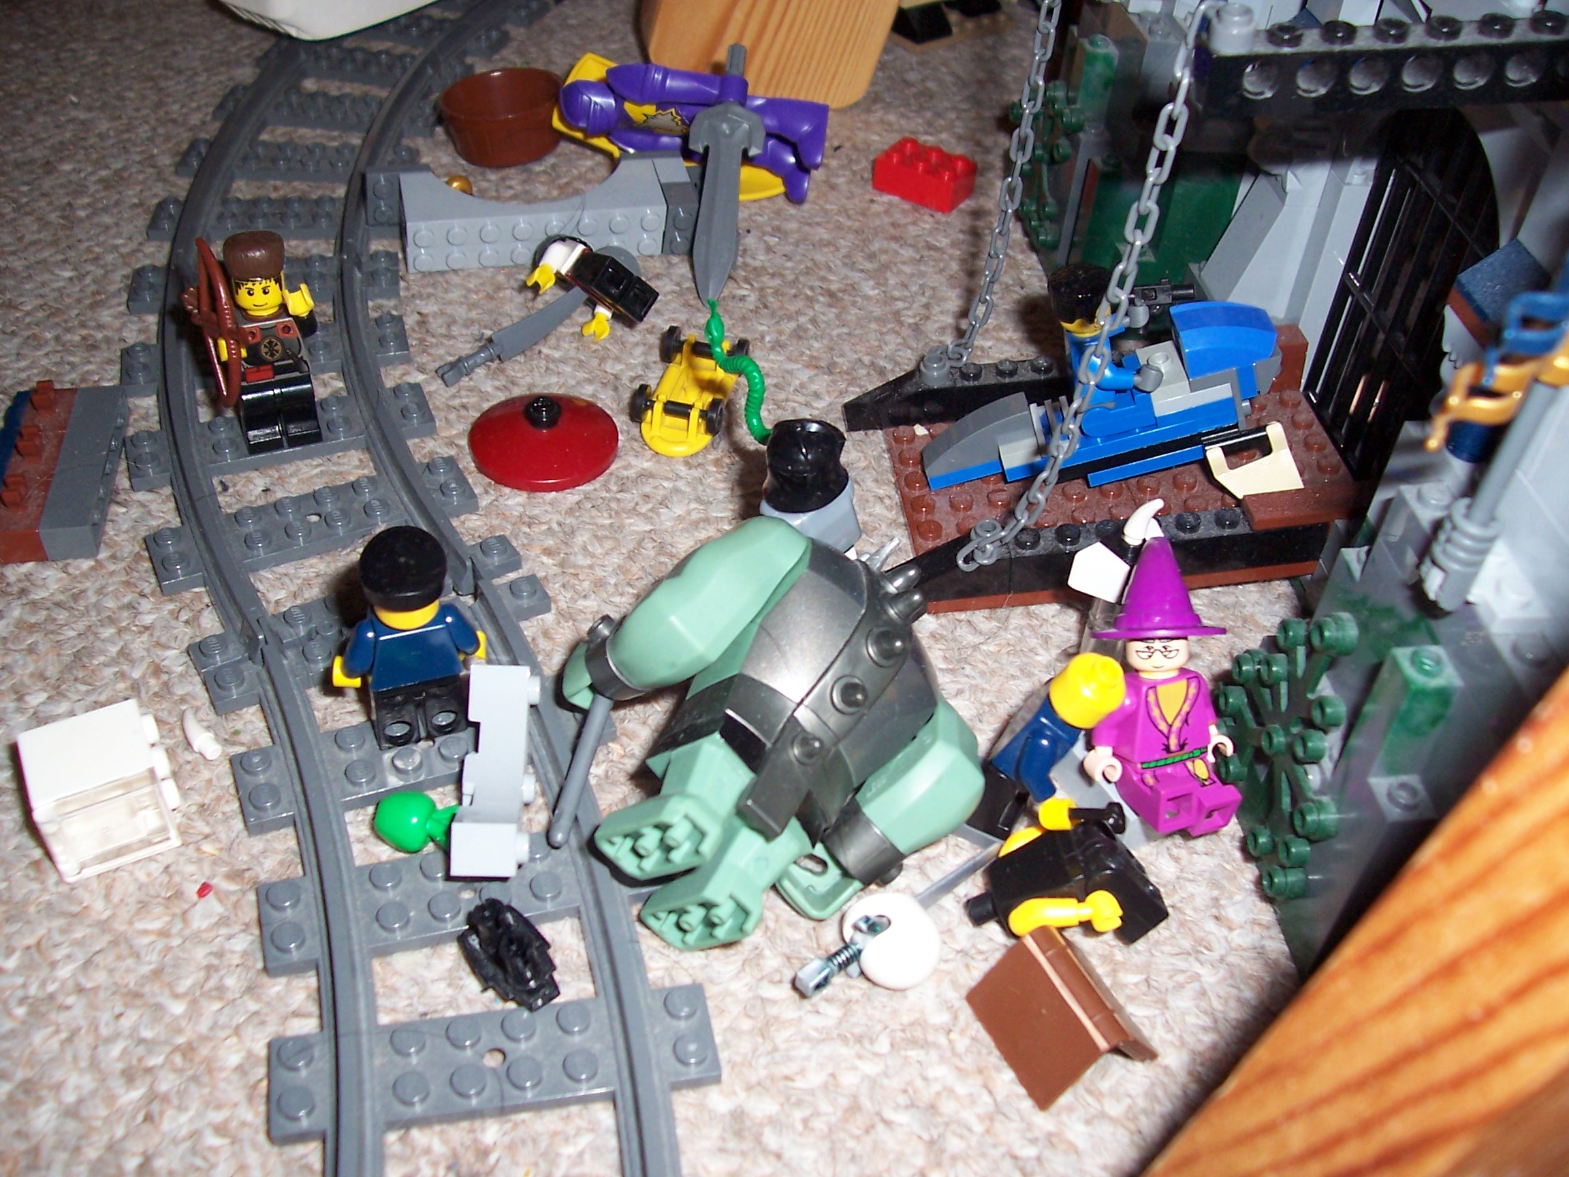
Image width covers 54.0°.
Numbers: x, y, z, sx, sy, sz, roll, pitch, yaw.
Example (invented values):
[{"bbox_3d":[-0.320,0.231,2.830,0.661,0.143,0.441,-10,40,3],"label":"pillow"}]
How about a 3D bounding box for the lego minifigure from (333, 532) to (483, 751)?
[{"bbox_3d":[-0.063,0.008,0.259,0.026,0.043,0.015,-10,45,-18],"label":"lego minifigure"}]

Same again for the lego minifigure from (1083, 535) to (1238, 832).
[{"bbox_3d":[0.063,0.016,0.259,0.025,0.047,0.024,-10,20,-15],"label":"lego minifigure"}]

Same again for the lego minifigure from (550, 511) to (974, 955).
[{"bbox_3d":[0.000,0.023,0.249,0.055,0.048,0.063,44,49,-16],"label":"lego minifigure"}]

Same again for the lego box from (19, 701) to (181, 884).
[{"bbox_3d":[-0.113,0.032,0.255,0.020,0.016,0.016,-18,47,-22],"label":"lego box"}]

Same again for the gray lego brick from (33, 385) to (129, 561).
[{"bbox_3d":[-0.145,-0.025,0.321,0.011,0.008,0.048,-6,43,-10],"label":"gray lego brick"}]

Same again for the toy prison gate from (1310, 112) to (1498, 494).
[{"bbox_3d":[0.125,-0.058,0.307,0.006,0.080,0.047,-2,43,-6],"label":"toy prison gate"}]

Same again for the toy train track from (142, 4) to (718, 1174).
[{"bbox_3d":[-0.101,-0.056,0.358,0.103,0.009,0.416,-6,43,-11],"label":"toy train track"}]

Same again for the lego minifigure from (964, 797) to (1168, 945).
[{"bbox_3d":[0.046,0.046,0.248,0.031,0.019,0.022,-27,16,15],"label":"lego minifigure"}]

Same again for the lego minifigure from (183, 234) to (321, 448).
[{"bbox_3d":[-0.107,-0.047,0.315,0.029,0.046,0.016,-11,45,-20],"label":"lego minifigure"}]

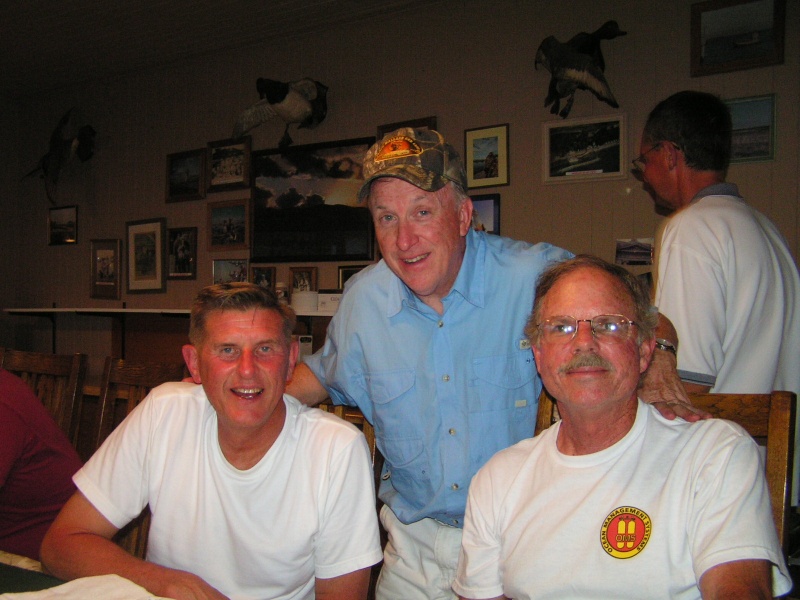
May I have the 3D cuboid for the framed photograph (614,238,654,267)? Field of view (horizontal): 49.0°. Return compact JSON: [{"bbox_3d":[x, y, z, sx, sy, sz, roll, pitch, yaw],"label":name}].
[{"bbox_3d":[0.899,-0.185,3.372,0.150,0.100,0.014,0,0,35],"label":"framed photograph"}]

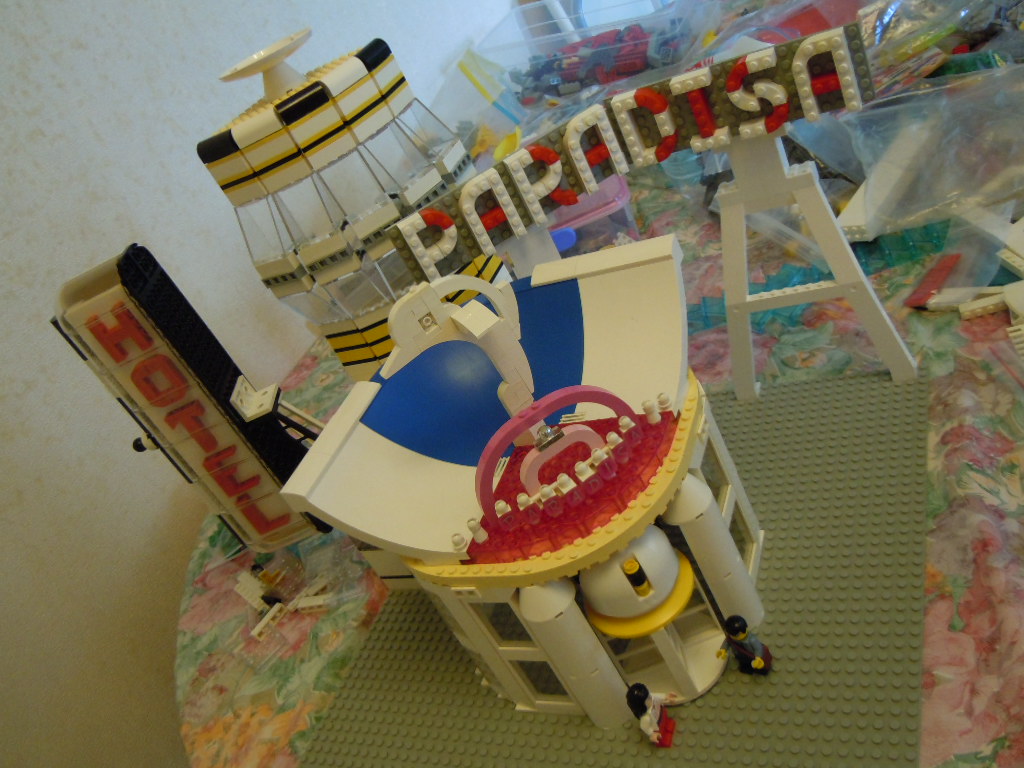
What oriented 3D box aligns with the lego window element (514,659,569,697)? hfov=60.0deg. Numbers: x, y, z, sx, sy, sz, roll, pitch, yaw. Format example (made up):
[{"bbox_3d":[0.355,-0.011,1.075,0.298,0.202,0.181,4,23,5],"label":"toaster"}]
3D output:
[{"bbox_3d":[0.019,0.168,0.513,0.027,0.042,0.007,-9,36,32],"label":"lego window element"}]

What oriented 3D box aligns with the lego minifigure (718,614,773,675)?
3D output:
[{"bbox_3d":[0.126,0.144,0.484,0.026,0.042,0.015,-9,36,32],"label":"lego minifigure"}]

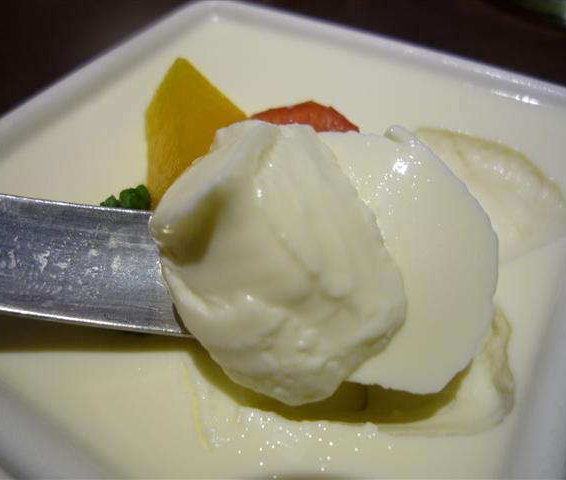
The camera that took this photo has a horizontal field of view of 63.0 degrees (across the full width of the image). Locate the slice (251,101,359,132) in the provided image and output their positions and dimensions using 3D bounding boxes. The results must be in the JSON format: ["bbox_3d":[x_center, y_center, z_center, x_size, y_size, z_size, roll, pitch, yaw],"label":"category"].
[{"bbox_3d":[0.006,-0.025,0.123,0.030,0.012,0.026,0,62,0],"label":"slice"}]

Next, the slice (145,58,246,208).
[{"bbox_3d":[-0.022,-0.025,0.122,0.028,0.011,0.046,0,75,0],"label":"slice"}]

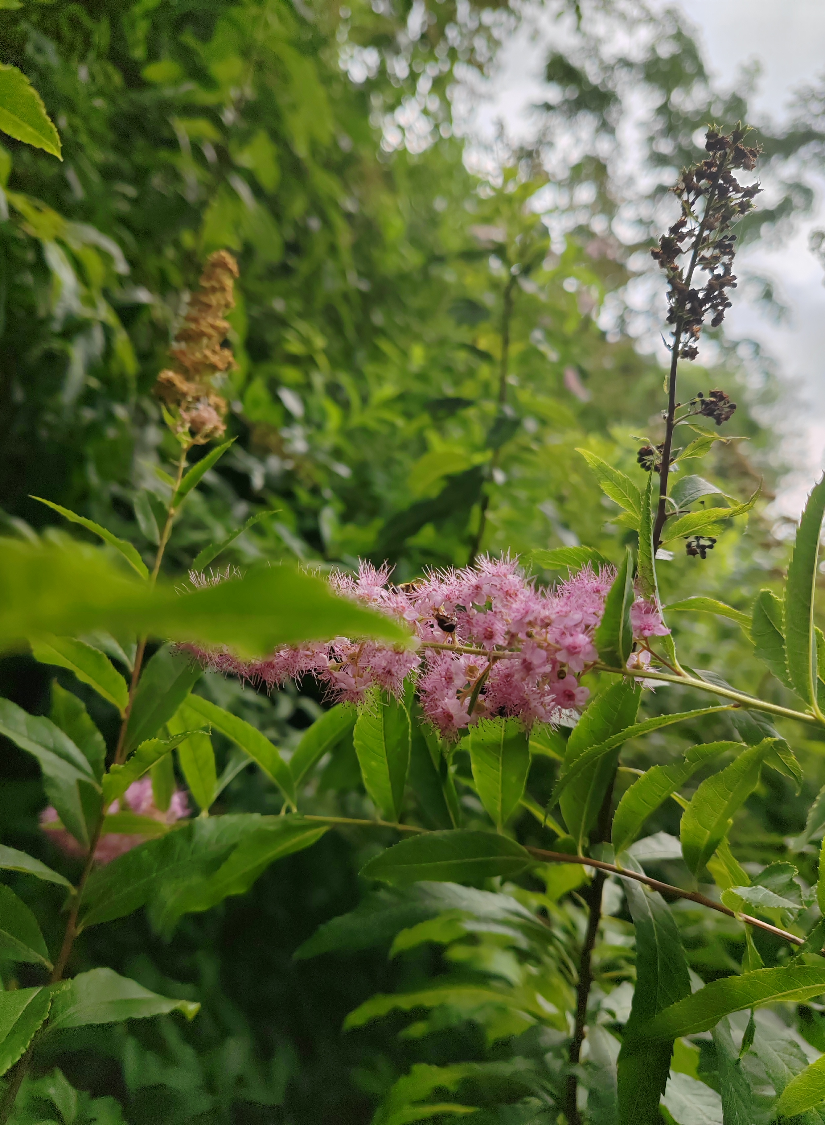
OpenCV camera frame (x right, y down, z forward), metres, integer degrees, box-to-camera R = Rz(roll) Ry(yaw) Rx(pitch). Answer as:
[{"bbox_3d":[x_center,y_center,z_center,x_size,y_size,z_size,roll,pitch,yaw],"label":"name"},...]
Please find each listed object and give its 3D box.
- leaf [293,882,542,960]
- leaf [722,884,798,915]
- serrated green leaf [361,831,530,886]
[{"bbox_3d":[0.004,0.118,0.290,0.085,0.018,0.022,1,34,-14],"label":"leaf"},{"bbox_3d":[0.081,0.078,0.203,0.018,0.007,0.009,5,3,6],"label":"leaf"},{"bbox_3d":[0.009,0.077,0.230,0.048,0.017,0.007,3,-40,-18],"label":"serrated green leaf"}]

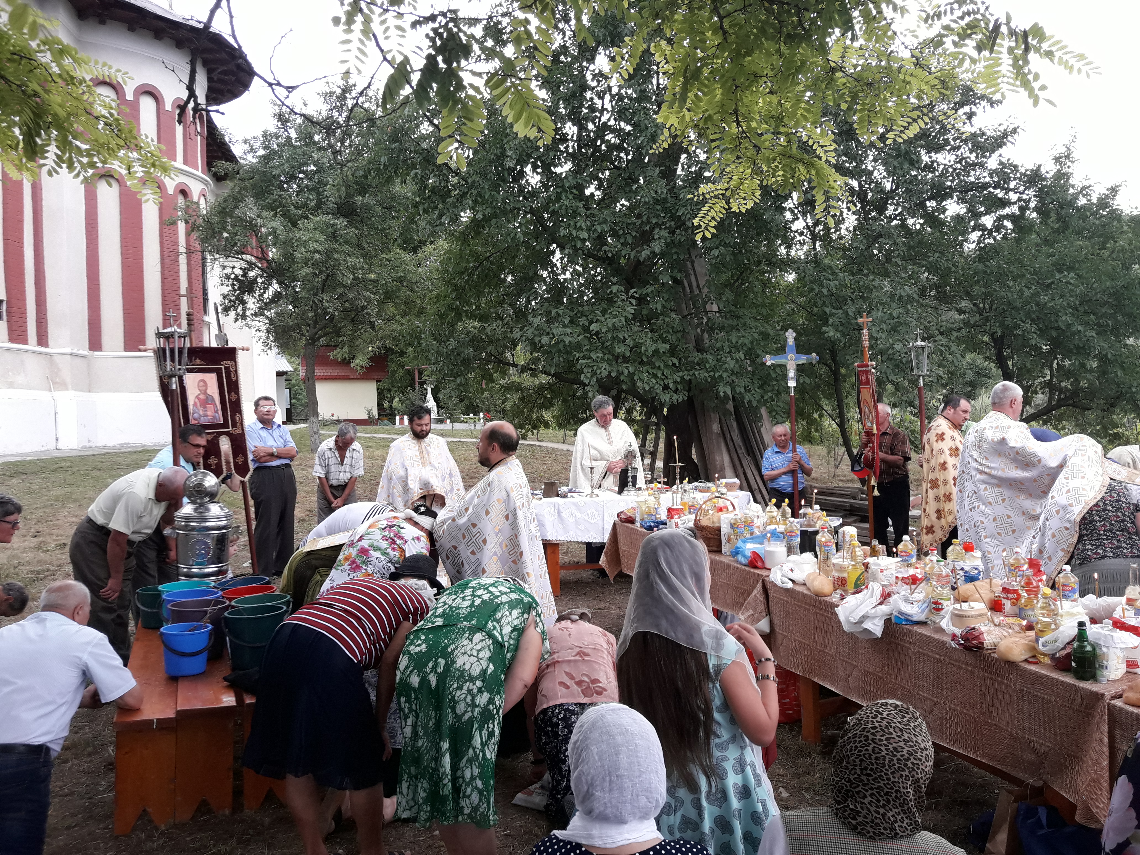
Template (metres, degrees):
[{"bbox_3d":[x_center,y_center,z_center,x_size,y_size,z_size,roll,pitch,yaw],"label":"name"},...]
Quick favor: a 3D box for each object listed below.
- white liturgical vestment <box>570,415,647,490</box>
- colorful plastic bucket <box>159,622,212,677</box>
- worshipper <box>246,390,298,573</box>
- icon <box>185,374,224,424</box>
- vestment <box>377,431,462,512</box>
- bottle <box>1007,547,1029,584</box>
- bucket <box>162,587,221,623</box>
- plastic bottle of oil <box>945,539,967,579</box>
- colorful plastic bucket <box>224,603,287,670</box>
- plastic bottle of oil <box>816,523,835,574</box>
[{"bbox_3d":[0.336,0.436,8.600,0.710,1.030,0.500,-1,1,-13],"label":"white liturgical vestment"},{"bbox_3d":[-1.786,1.035,4.280,0.230,0.205,0.230,-1,2,-23],"label":"colorful plastic bucket"},{"bbox_3d":[-2.915,0.560,9.050,0.530,1.750,0.360,-1,2,-25],"label":"worshipper"},{"bbox_3d":[-2.696,-0.213,6.800,0.260,0.370,0.020,0,-12,-24],"label":"icon"},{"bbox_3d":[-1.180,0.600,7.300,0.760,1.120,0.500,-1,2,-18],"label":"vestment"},{"bbox_3d":[1.954,0.666,4.000,0.081,0.275,0.081,0,2,18],"label":"bottle"},{"bbox_3d":[-1.966,0.996,4.800,0.290,0.265,0.285,-1,2,-23],"label":"bucket"},{"bbox_3d":[1.718,0.628,4.100,0.080,0.270,0.080,0,2,23],"label":"plastic bottle of oil"},{"bbox_3d":[-1.488,0.999,4.370,0.290,0.265,0.285,-1,2,-19],"label":"colorful plastic bucket"},{"bbox_3d":[1.248,0.621,4.500,0.083,0.275,0.083,0,2,12],"label":"plastic bottle of oil"}]

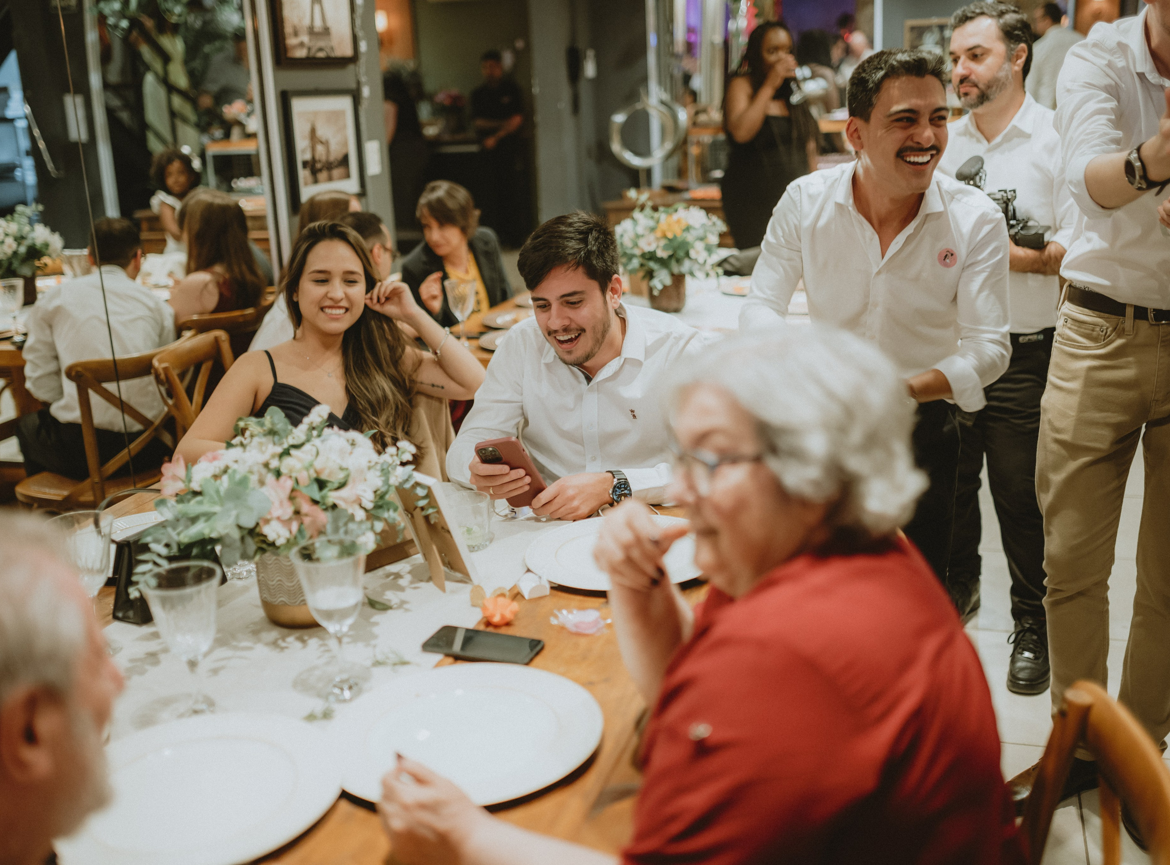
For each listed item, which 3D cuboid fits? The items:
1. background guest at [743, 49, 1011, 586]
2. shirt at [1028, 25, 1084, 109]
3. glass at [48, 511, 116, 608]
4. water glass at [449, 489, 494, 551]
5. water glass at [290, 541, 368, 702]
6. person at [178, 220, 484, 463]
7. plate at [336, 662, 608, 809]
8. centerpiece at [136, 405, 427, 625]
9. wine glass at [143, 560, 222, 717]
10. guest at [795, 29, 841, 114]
[{"bbox_3d":[0.592,0.025,2.491,0.520,1.510,0.500,1,16,14],"label":"background guest"},{"bbox_3d":[3.022,-2.233,8.096,0.500,0.700,0.340,-12,18,-29],"label":"shirt"},{"bbox_3d":[-0.692,0.213,1.750,0.092,0.183,0.092,-3,15,0],"label":"glass"},{"bbox_3d":[-0.189,0.141,2.111,0.073,0.085,0.073,-3,15,0],"label":"water glass"},{"bbox_3d":[-0.306,0.235,1.532,0.088,0.172,0.088,-3,15,0],"label":"water glass"},{"bbox_3d":[-0.440,0.211,2.507,0.580,1.240,0.720,-1,15,8],"label":"person"},{"bbox_3d":[-0.147,0.355,1.475,0.338,0.022,0.338,-3,15,1],"label":"plate"},{"bbox_3d":[-0.410,0.118,1.757,0.380,0.290,0.360,-3,15,0],"label":"centerpiece"},{"bbox_3d":[-0.476,0.250,1.514,0.091,0.168,0.091,-3,15,0],"label":"wine glass"},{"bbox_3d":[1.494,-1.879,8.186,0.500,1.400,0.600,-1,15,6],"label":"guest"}]

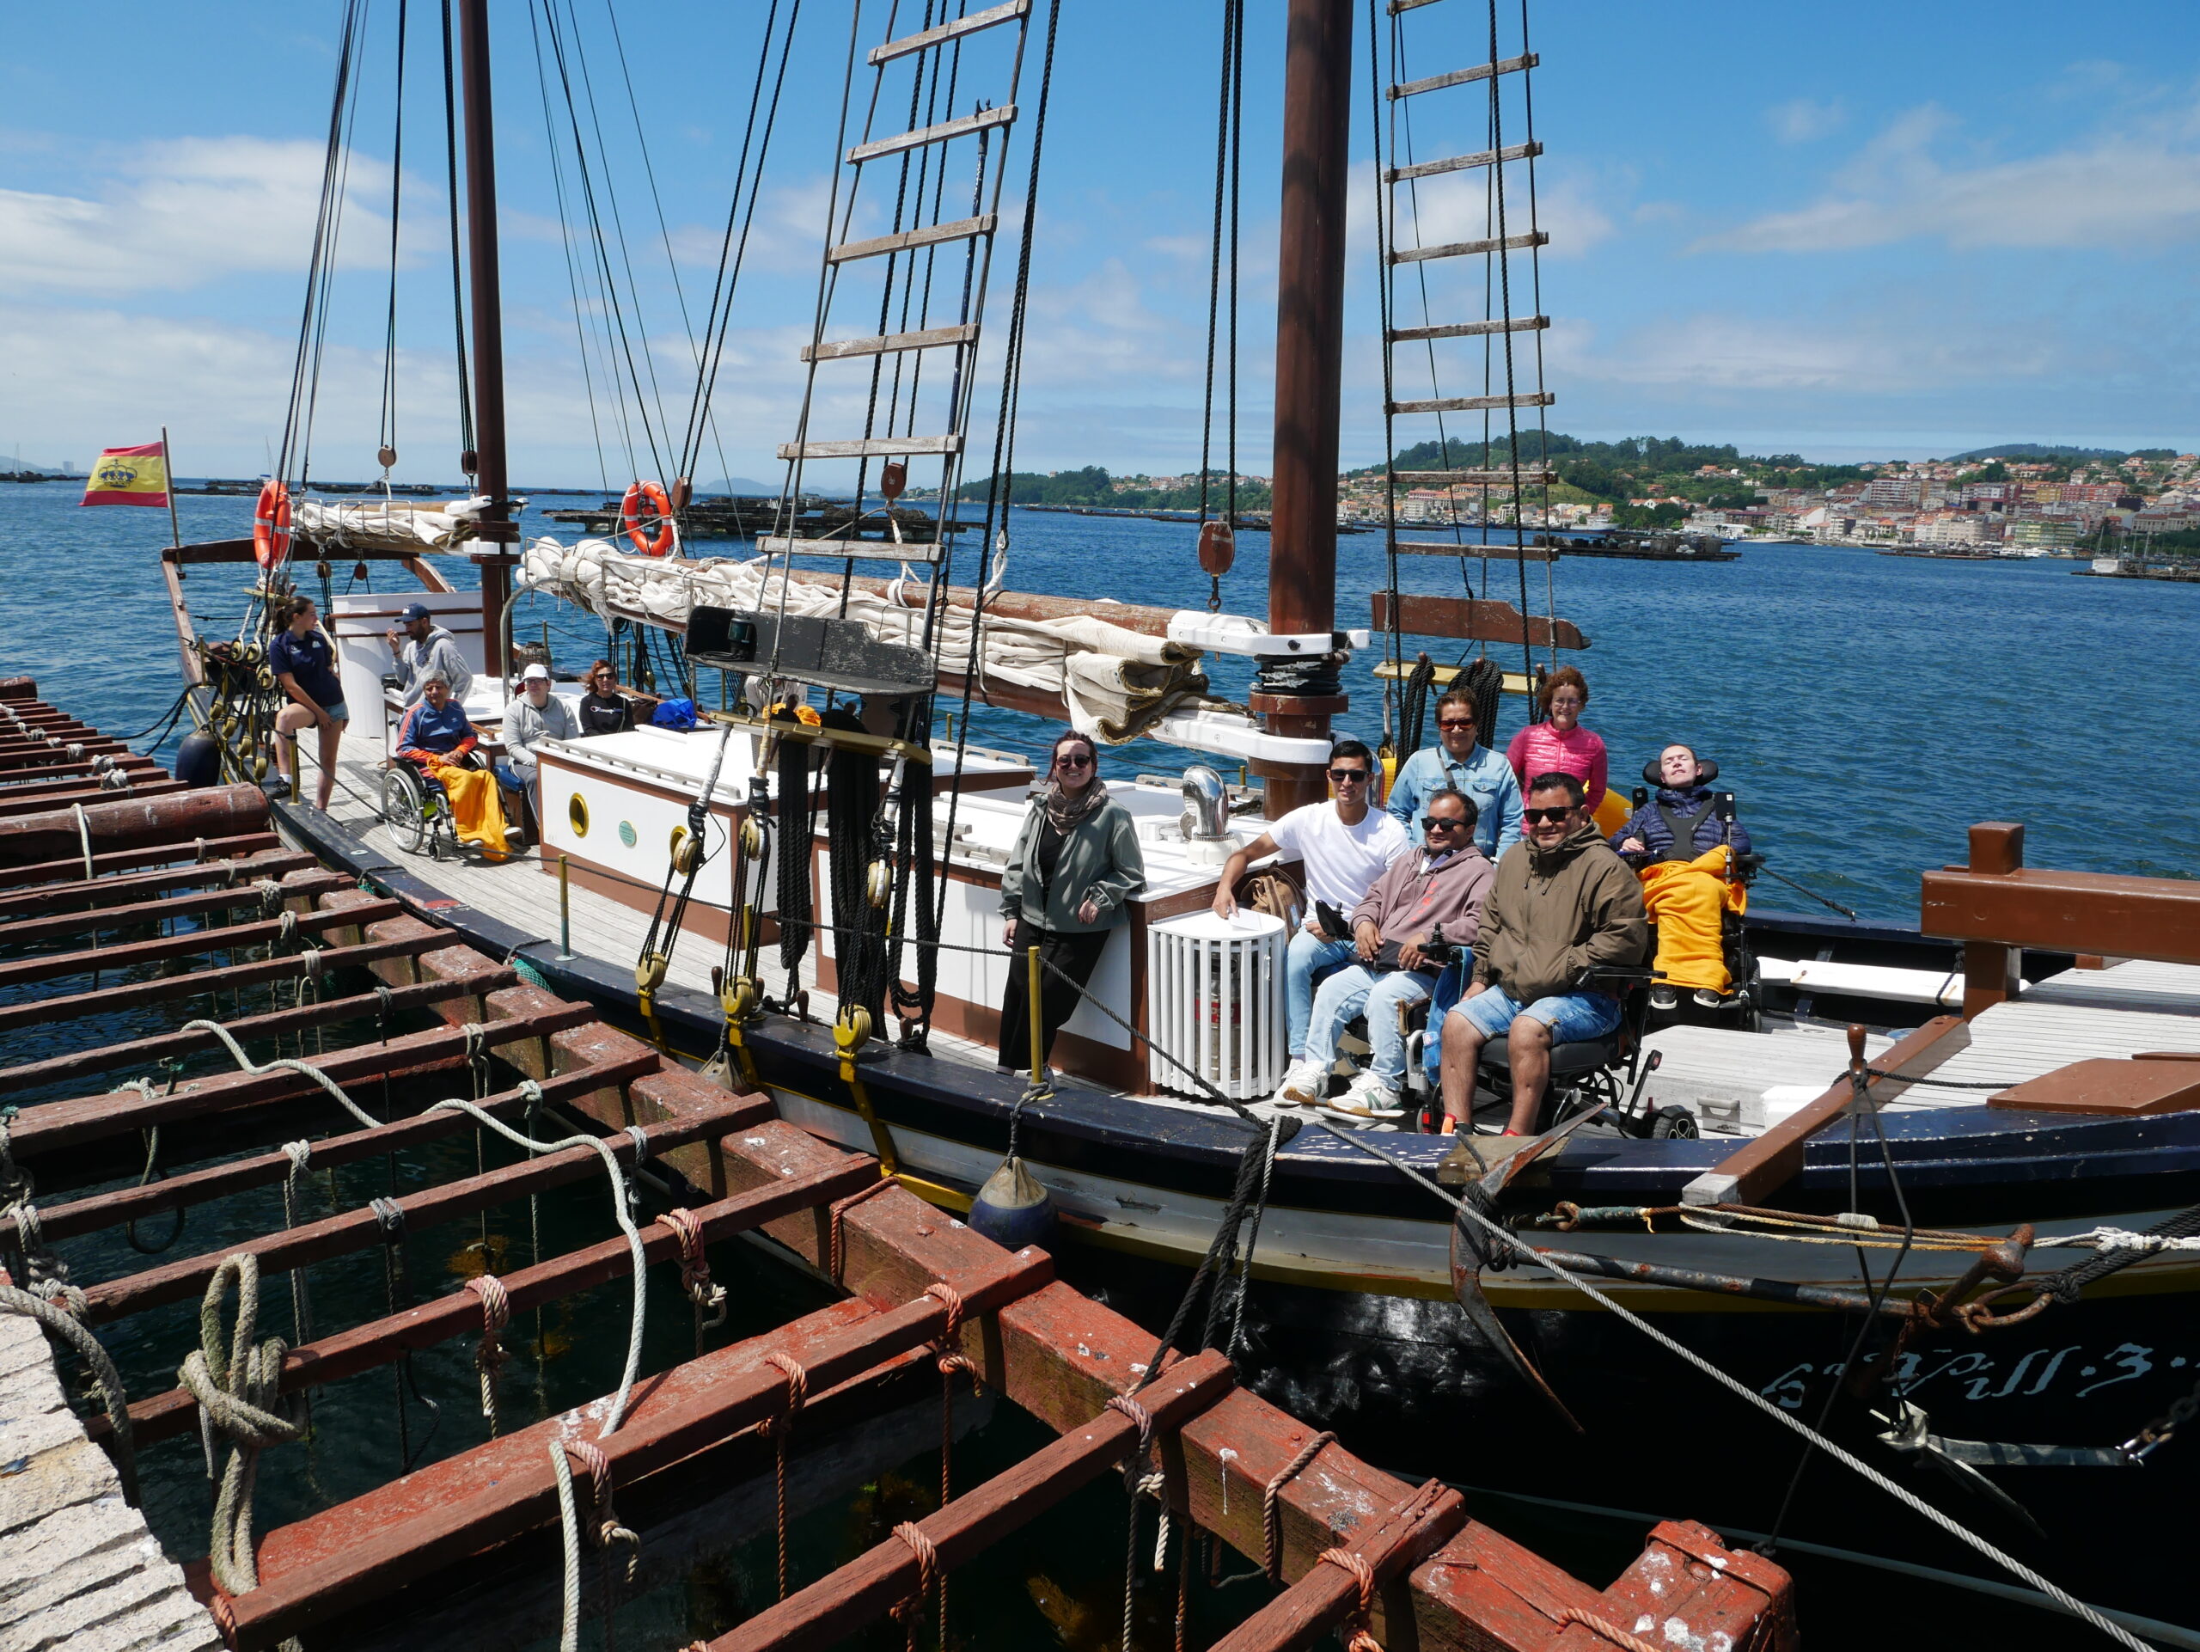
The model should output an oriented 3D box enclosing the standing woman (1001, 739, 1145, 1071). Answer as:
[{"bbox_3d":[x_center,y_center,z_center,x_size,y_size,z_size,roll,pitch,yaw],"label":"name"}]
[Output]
[{"bbox_3d":[-0.141,0.385,7.136,0.560,1.640,0.460,8,14,29],"label":"standing woman"}]

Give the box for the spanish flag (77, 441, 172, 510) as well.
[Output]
[{"bbox_3d":[-8.998,-3.240,14.100,0.780,0.600,0.140,-6,14,-31],"label":"spanish flag"}]

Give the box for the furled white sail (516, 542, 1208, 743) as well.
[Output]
[{"bbox_3d":[-2.048,-1.376,10.203,6.450,0.660,0.550,15,18,38],"label":"furled white sail"}]

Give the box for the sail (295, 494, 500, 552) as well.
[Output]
[{"bbox_3d":[-6.528,-2.752,13.898,3.450,0.450,0.420,10,14,39],"label":"sail"}]

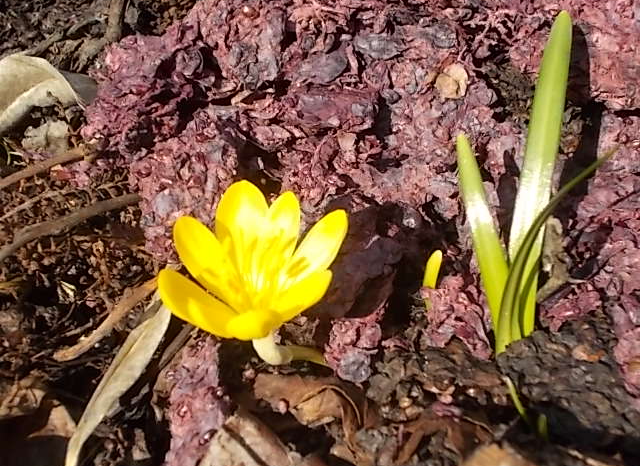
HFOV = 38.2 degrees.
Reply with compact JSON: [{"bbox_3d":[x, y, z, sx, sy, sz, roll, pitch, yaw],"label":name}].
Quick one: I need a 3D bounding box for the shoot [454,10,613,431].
[{"bbox_3d":[0.054,0.002,0.237,0.039,0.112,0.042,0,48,0],"label":"shoot"}]

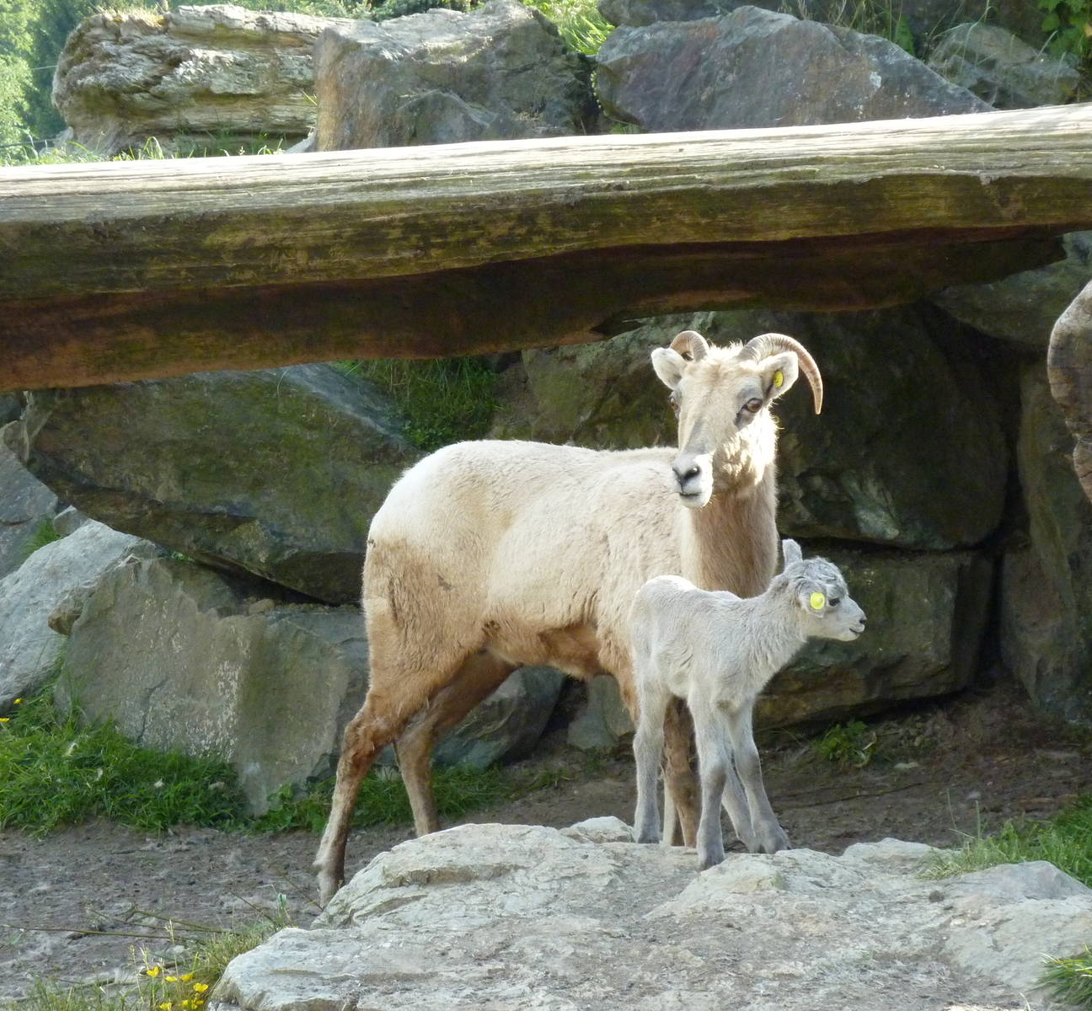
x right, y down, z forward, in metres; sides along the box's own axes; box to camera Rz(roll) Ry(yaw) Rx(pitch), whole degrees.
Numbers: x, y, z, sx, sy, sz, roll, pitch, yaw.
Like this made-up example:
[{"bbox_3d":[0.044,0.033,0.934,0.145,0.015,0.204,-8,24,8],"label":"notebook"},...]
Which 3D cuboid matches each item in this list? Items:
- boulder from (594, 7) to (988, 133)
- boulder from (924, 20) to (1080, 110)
[{"bbox_3d":[0.577,-1.012,13.500,0.950,0.380,0.520,0,6,0],"label":"boulder"},{"bbox_3d":[1.114,-1.062,13.900,0.420,0.260,0.320,0,6,0],"label":"boulder"}]

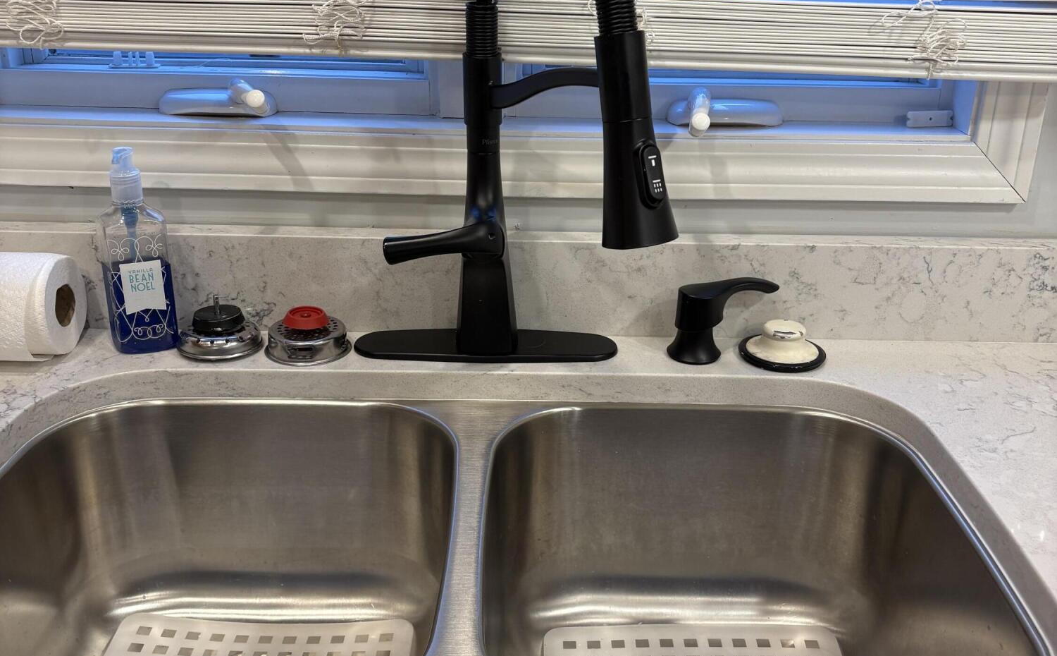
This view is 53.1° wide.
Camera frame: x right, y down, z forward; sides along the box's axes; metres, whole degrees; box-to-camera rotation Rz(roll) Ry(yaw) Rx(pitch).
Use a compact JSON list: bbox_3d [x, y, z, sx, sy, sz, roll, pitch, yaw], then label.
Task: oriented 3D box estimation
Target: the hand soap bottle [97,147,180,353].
[{"bbox_3d":[-0.380,-0.076,1.021,0.061,0.200,0.042,-3,24,-9],"label":"hand soap bottle"}]

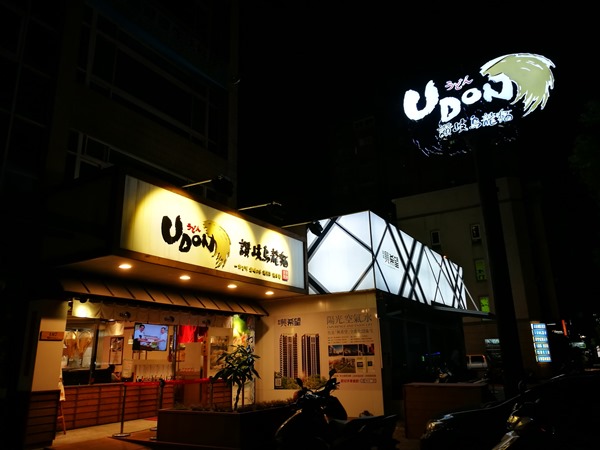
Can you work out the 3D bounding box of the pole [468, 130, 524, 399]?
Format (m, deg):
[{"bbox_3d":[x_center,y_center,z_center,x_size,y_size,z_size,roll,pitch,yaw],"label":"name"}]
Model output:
[{"bbox_3d":[4.171,0.930,9.814,0.390,6.400,0.390,-11,-19,30],"label":"pole"}]

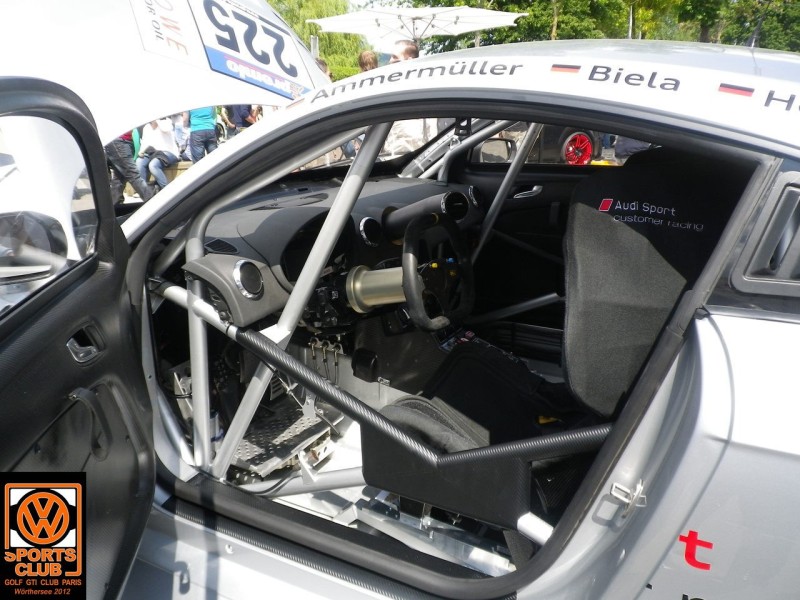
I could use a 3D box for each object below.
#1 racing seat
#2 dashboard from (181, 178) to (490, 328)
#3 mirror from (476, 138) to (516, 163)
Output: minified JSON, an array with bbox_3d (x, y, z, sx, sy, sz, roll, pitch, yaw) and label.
[{"bbox_3d":[0.351,0.060,1.342,0.700,0.780,0.560,10,20,27],"label":"racing seat"},{"bbox_3d":[-0.158,-0.186,1.993,0.520,0.300,1.420,10,20,27],"label":"dashboard"},{"bbox_3d":[0.382,-0.578,2.615,0.120,0.130,0.200,10,20,27],"label":"mirror"}]

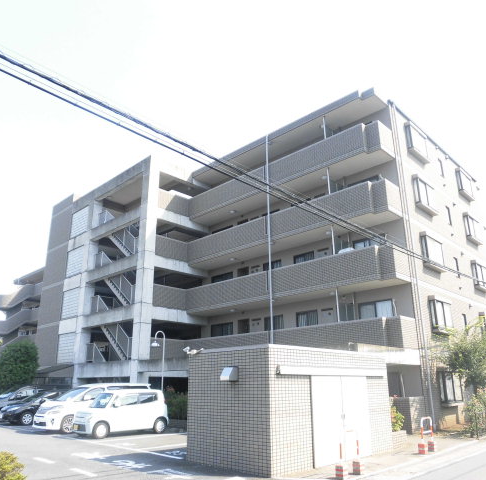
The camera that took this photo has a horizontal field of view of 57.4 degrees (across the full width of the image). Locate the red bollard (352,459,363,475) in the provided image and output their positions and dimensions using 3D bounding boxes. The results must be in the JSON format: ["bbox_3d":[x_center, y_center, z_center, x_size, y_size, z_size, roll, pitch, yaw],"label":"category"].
[{"bbox_3d":[2.395,4.730,9.288,0.220,0.290,0.220,-17,-25,41],"label":"red bollard"}]

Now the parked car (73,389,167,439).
[{"bbox_3d":[-4.628,6.498,16.795,1.475,1.625,3.395,-17,-24,41],"label":"parked car"}]

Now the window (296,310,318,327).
[{"bbox_3d":[3.171,4.076,21.844,1.270,1.080,0.100,-17,-24,41],"label":"window"}]

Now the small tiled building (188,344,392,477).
[{"bbox_3d":[1.495,4.527,12.307,2.730,2.670,5.480,-17,-25,41],"label":"small tiled building"}]

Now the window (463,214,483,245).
[{"bbox_3d":[13.696,-0.666,26.418,0.260,1.460,1.950,-17,-24,41],"label":"window"}]

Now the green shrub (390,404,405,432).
[{"bbox_3d":[4.650,5.585,13.936,0.750,0.870,0.800,-17,-25,41],"label":"green shrub"}]

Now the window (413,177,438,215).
[{"bbox_3d":[8.865,-2.109,21.501,0.300,1.540,1.950,-17,-25,41],"label":"window"}]

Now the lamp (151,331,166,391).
[{"bbox_3d":[-3.810,6.234,20.093,0.340,4.180,0.660,-17,-25,41],"label":"lamp"}]

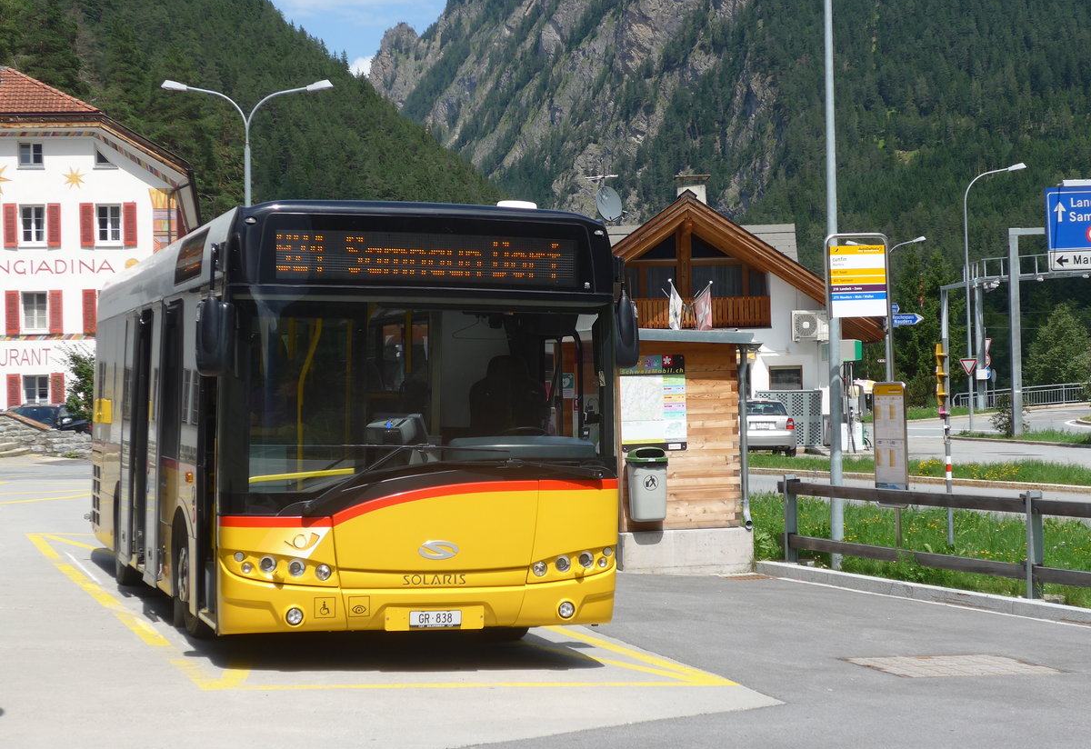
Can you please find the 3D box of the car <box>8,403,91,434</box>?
[{"bbox_3d":[-14.609,1.626,60.500,1.770,1.480,4.350,-1,0,7],"label":"car"}]

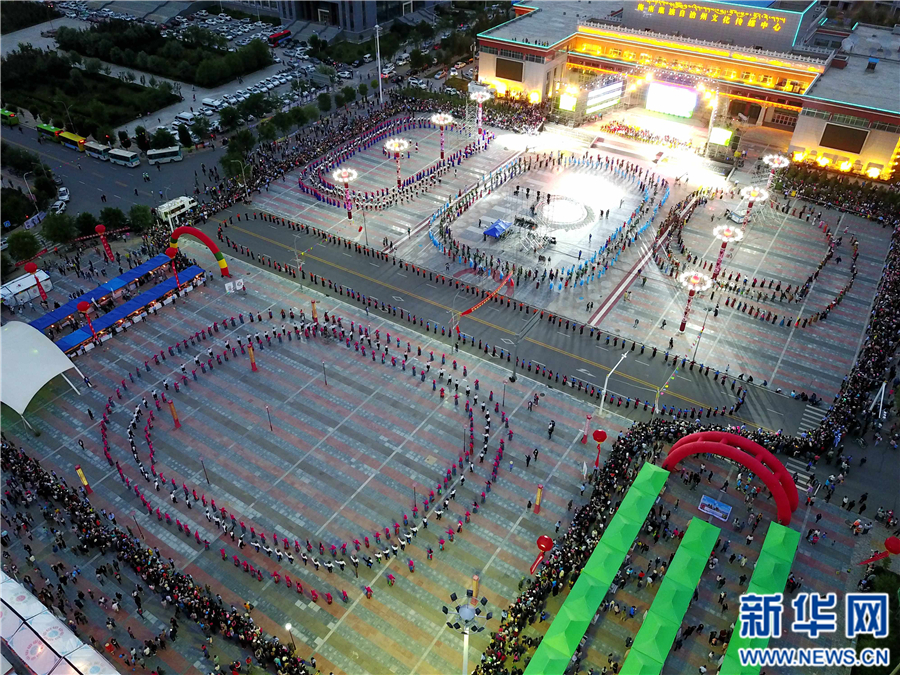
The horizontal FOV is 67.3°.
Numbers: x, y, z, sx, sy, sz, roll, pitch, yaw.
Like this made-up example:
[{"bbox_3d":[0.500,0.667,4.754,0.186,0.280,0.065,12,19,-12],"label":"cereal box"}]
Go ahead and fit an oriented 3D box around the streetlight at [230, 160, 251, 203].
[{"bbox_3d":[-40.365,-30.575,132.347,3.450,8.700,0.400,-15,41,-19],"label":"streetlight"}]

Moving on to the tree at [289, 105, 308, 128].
[{"bbox_3d":[-36.460,-53.480,163.836,4.802,5.540,4.802,0,38,0],"label":"tree"}]

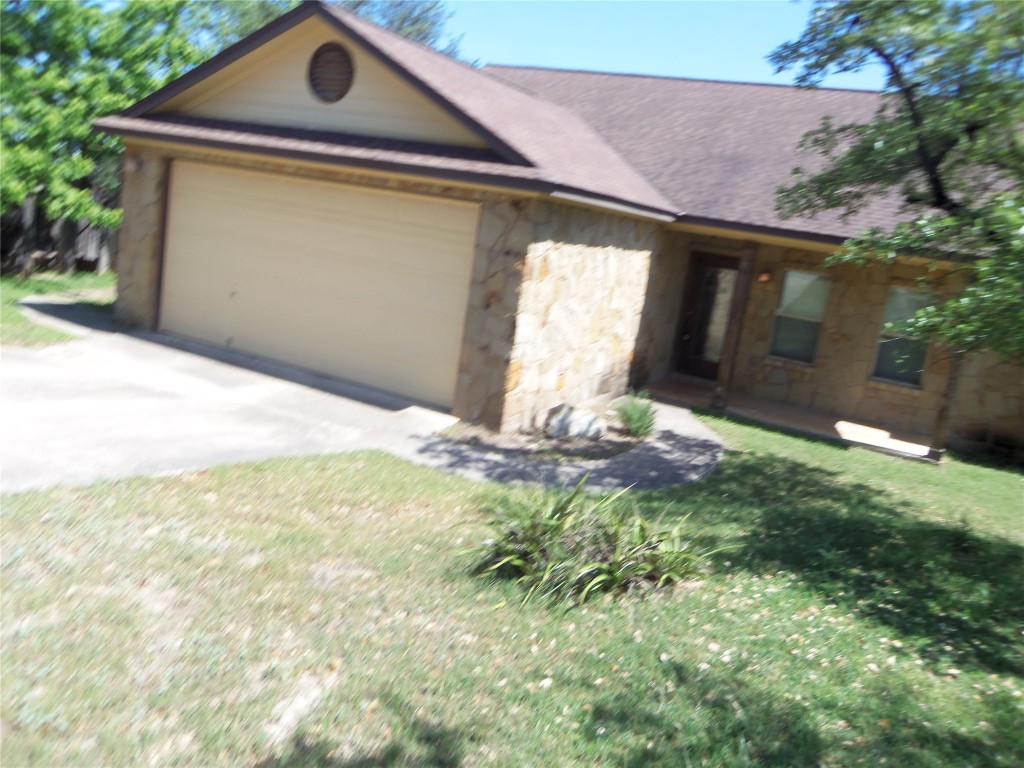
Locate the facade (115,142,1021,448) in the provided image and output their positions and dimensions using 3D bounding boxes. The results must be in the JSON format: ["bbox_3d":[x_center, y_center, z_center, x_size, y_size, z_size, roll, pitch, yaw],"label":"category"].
[{"bbox_3d":[0.946,-1.059,11.391,12.100,2.620,5.130,14,12,25],"label":"facade"}]

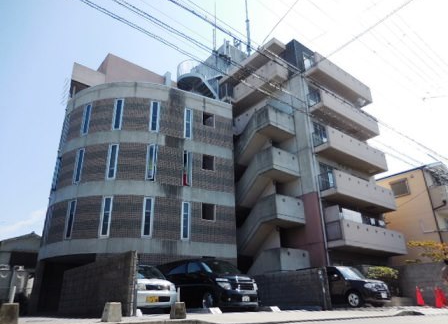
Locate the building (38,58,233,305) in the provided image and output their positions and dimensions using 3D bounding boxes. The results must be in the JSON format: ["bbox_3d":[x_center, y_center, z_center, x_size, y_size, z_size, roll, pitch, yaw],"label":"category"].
[{"bbox_3d":[-5.941,1.182,21.527,10.000,15.800,9.600,12,-27,-27],"label":"building"}]

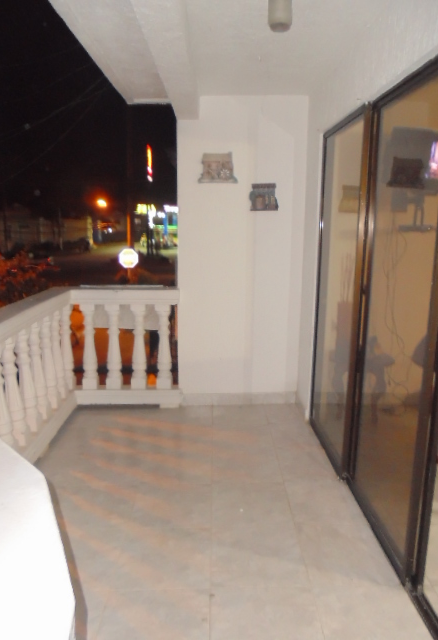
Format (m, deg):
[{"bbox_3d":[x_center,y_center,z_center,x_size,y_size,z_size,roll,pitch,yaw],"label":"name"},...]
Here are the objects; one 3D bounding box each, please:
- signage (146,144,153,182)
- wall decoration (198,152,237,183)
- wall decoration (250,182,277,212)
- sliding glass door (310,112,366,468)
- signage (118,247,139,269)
[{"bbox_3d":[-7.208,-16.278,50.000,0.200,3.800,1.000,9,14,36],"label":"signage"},{"bbox_3d":[-0.009,-1.144,3.607,0.300,0.215,0.040,0,12,-1],"label":"wall decoration"},{"bbox_3d":[0.344,-0.935,3.654,0.210,0.205,0.040,0,12,-1],"label":"wall decoration"},{"bbox_3d":[0.714,-0.159,3.017,0.050,2.020,0.820,0,12,-1],"label":"sliding glass door"},{"bbox_3d":[-3.415,-2.355,18.200,0.750,0.750,0.040,-2,12,-10],"label":"signage"}]

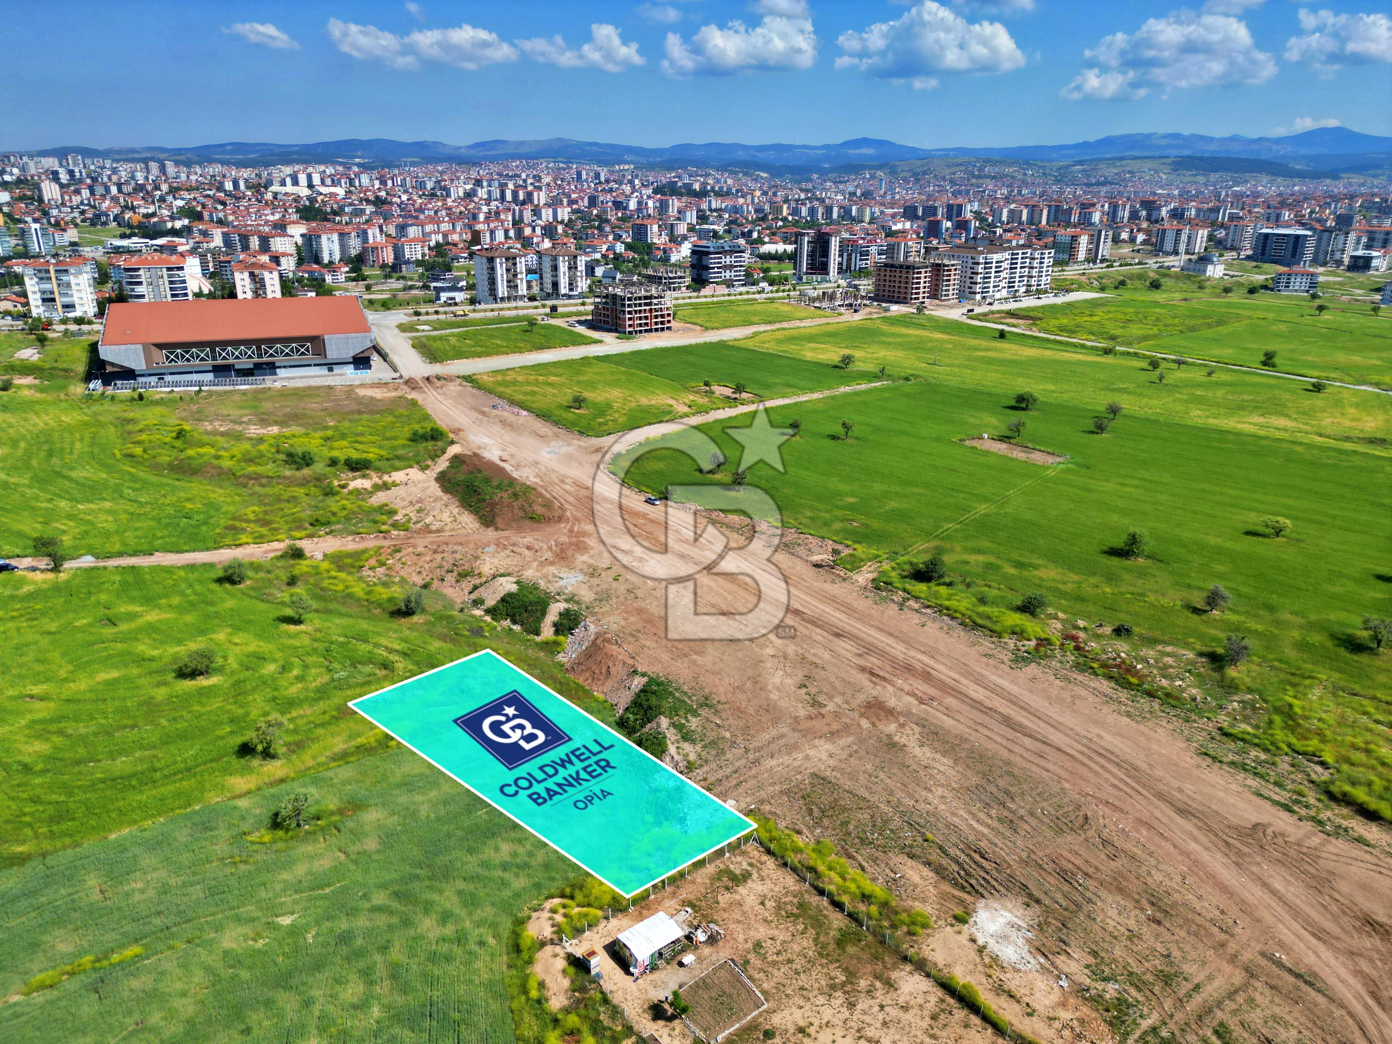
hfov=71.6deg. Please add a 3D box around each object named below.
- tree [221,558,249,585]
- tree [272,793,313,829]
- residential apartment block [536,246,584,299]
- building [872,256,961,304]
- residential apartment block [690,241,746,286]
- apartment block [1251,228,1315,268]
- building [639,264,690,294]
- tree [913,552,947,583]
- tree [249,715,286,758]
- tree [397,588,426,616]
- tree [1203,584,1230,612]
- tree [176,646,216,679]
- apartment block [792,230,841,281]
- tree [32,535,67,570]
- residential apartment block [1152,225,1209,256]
[{"bbox_3d":[-85.939,9.324,179.633,4.700,4.900,4.700,1,20,0],"label":"tree"},{"bbox_3d":[-47.360,34.168,113.832,4.000,4.400,4.000,1,20,0],"label":"tree"},{"bbox_3d":[-77.022,-143.756,556.295,16.400,26.800,23.500,-15,25,-36],"label":"residential apartment block"},{"bbox_3d":[137.700,-150.674,598.483,46.500,24.300,28.400,-15,25,-37],"label":"building"},{"bbox_3d":[14.695,-164.748,621.655,31.982,27.675,17.129,-16,26,-38],"label":"residential apartment block"},{"bbox_3d":[552.020,-256.670,907.190,23.000,33.000,42.000,-16,26,-37],"label":"apartment block"},{"bbox_3d":[-19.096,-153.426,611.757,22.836,12.800,22.437,-17,27,-40],"label":"building"},{"bbox_3d":[46.670,9.050,191.330,5.700,5.200,5.700,6,21,14],"label":"tree"},{"bbox_3d":[-56.450,28.440,127.480,4.900,6.000,4.900,-10,23,-25],"label":"tree"},{"bbox_3d":[-52.406,14.549,177.541,4.300,4.100,4.300,0,20,0],"label":"tree"},{"bbox_3d":[94.029,13.744,173.999,4.700,5.200,4.700,1,20,0],"label":"tree"},{"bbox_3d":[-75.260,21.200,145.840,5.600,4.900,5.600,-11,24,-28],"label":"tree"},{"bbox_3d":[86.240,-188.690,684.050,27.500,34.000,21.000,11,23,26],"label":"apartment block"},{"bbox_3d":[-119.790,5.740,178.830,5.800,7.200,5.800,-14,25,-33],"label":"tree"},{"bbox_3d":[478.760,-278.910,952.840,24.000,28.000,39.000,-16,26,-37],"label":"residential apartment block"}]

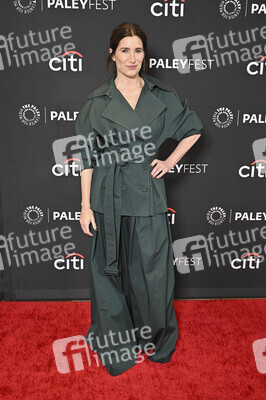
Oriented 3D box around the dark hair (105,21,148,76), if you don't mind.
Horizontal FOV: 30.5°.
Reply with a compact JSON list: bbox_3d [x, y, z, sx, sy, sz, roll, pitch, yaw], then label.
[{"bbox_3d":[-0.027,-0.683,2.200,0.180,0.235,0.225,-3,14,-15],"label":"dark hair"}]

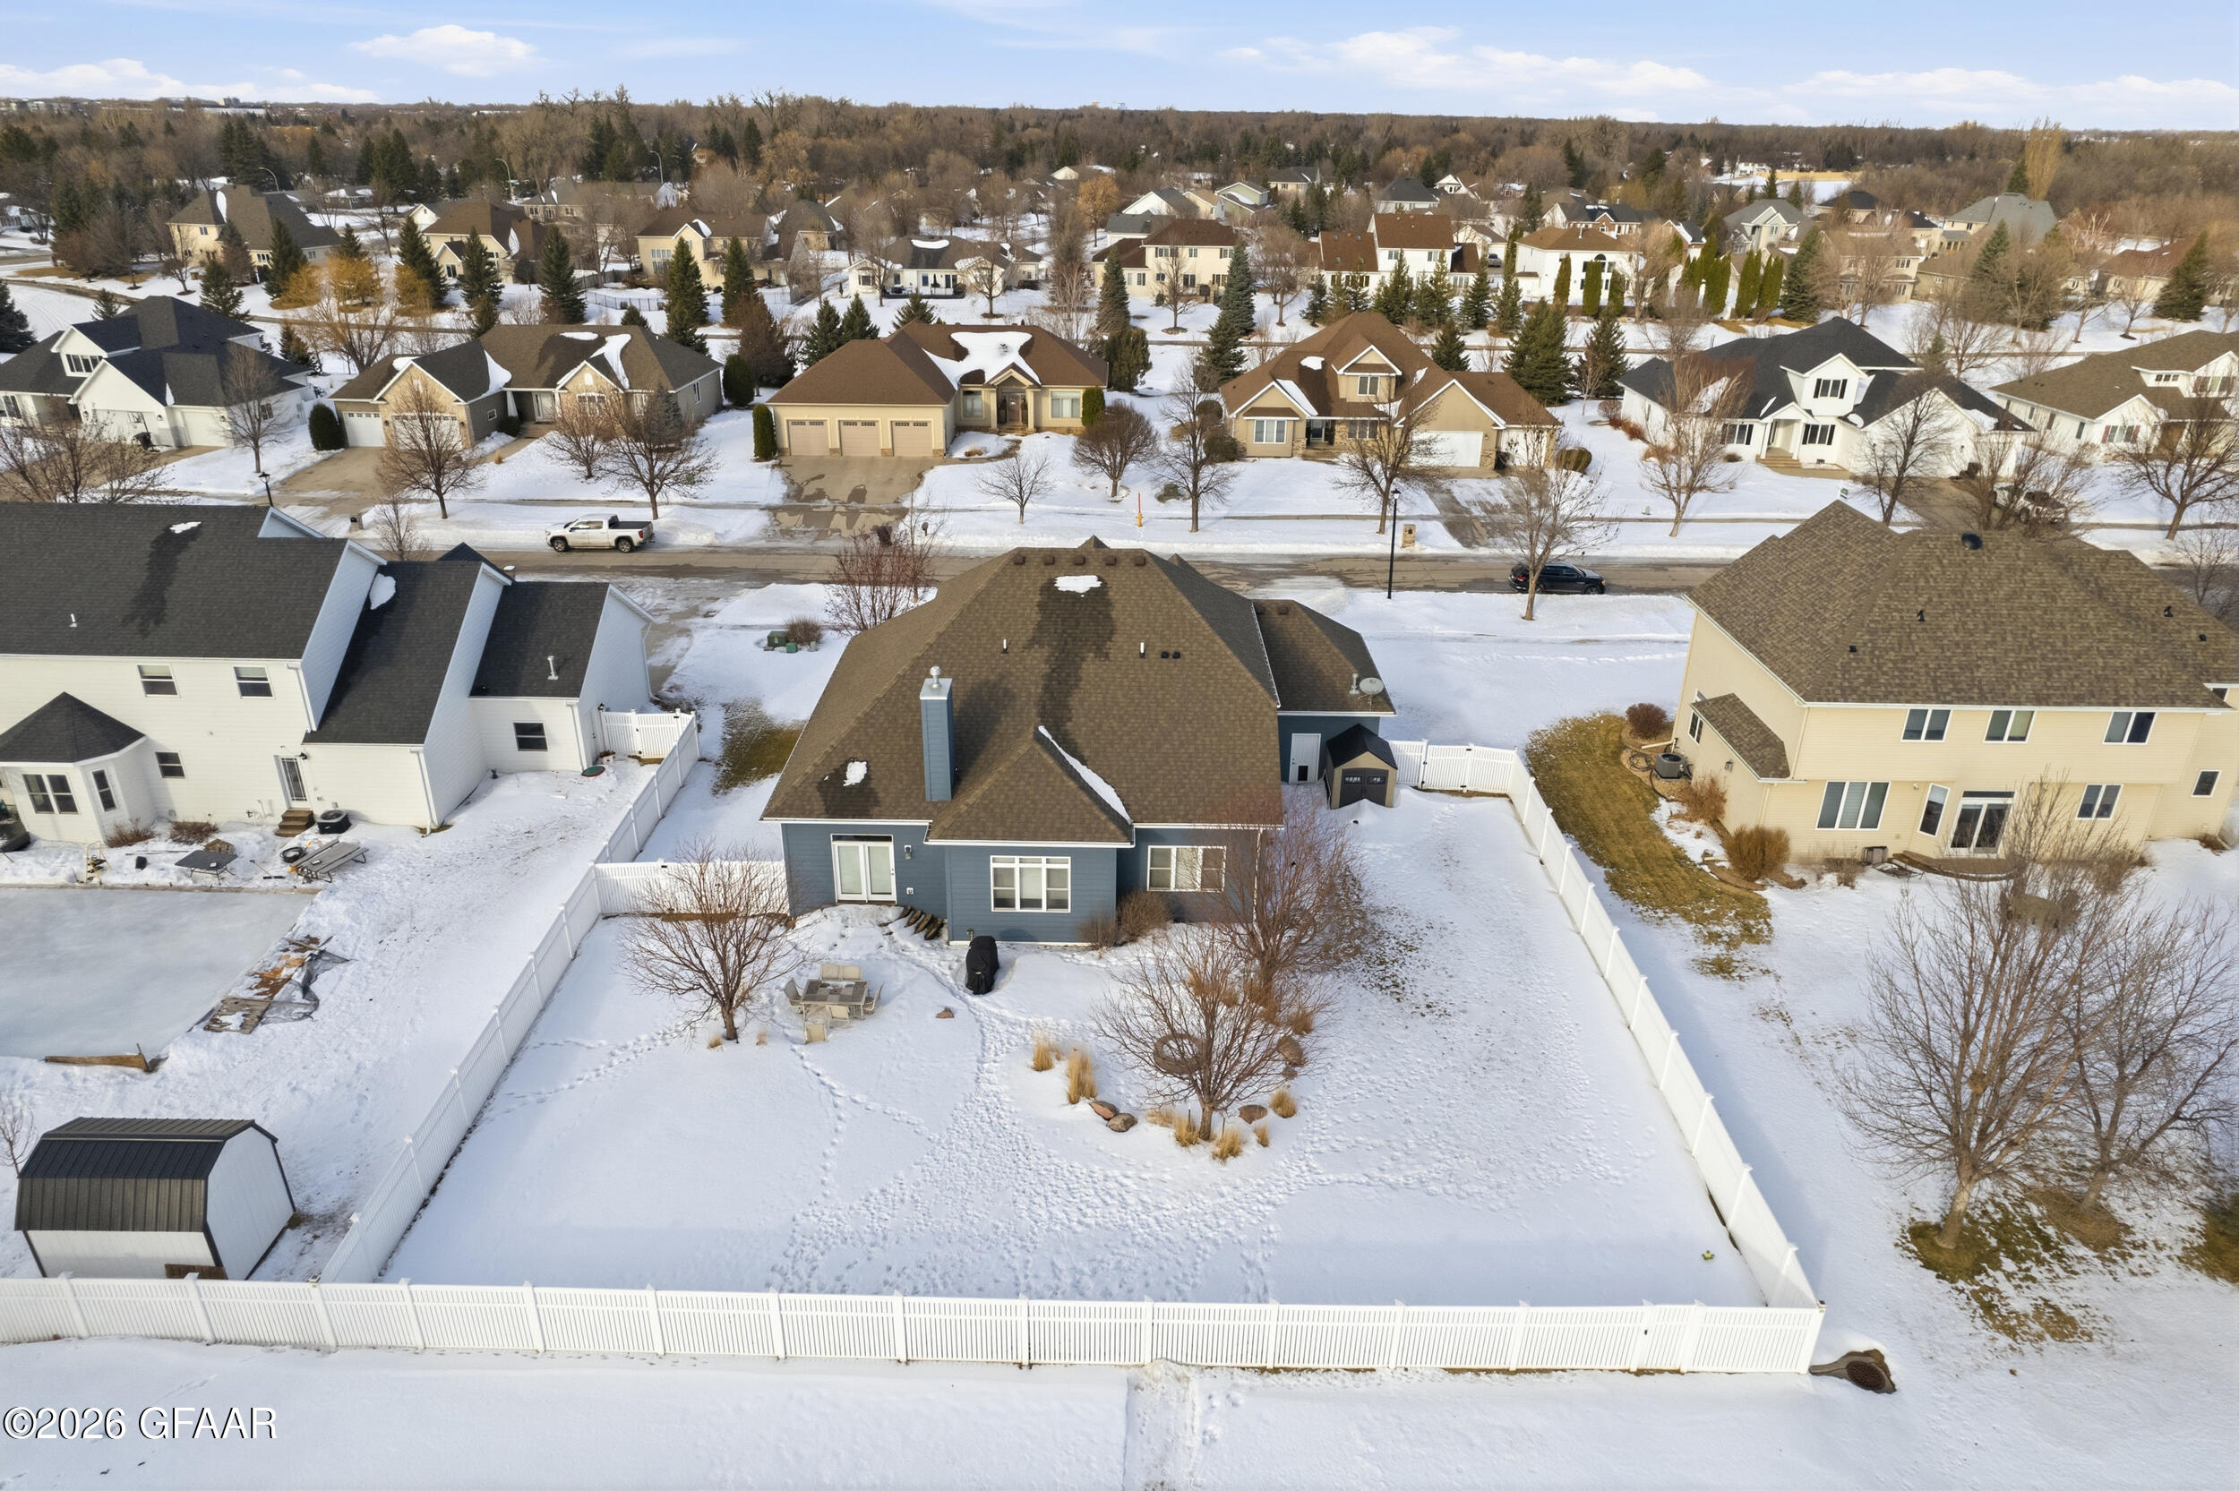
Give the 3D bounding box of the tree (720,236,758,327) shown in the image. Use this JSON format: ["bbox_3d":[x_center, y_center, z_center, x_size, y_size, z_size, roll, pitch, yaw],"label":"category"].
[{"bbox_3d":[-42.330,-51.438,151.729,4.300,9.800,4.300,1,25,0],"label":"tree"}]

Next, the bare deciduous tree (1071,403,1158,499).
[{"bbox_3d":[-0.286,-18.676,86.823,5.534,6.011,5.534,1,25,0],"label":"bare deciduous tree"}]

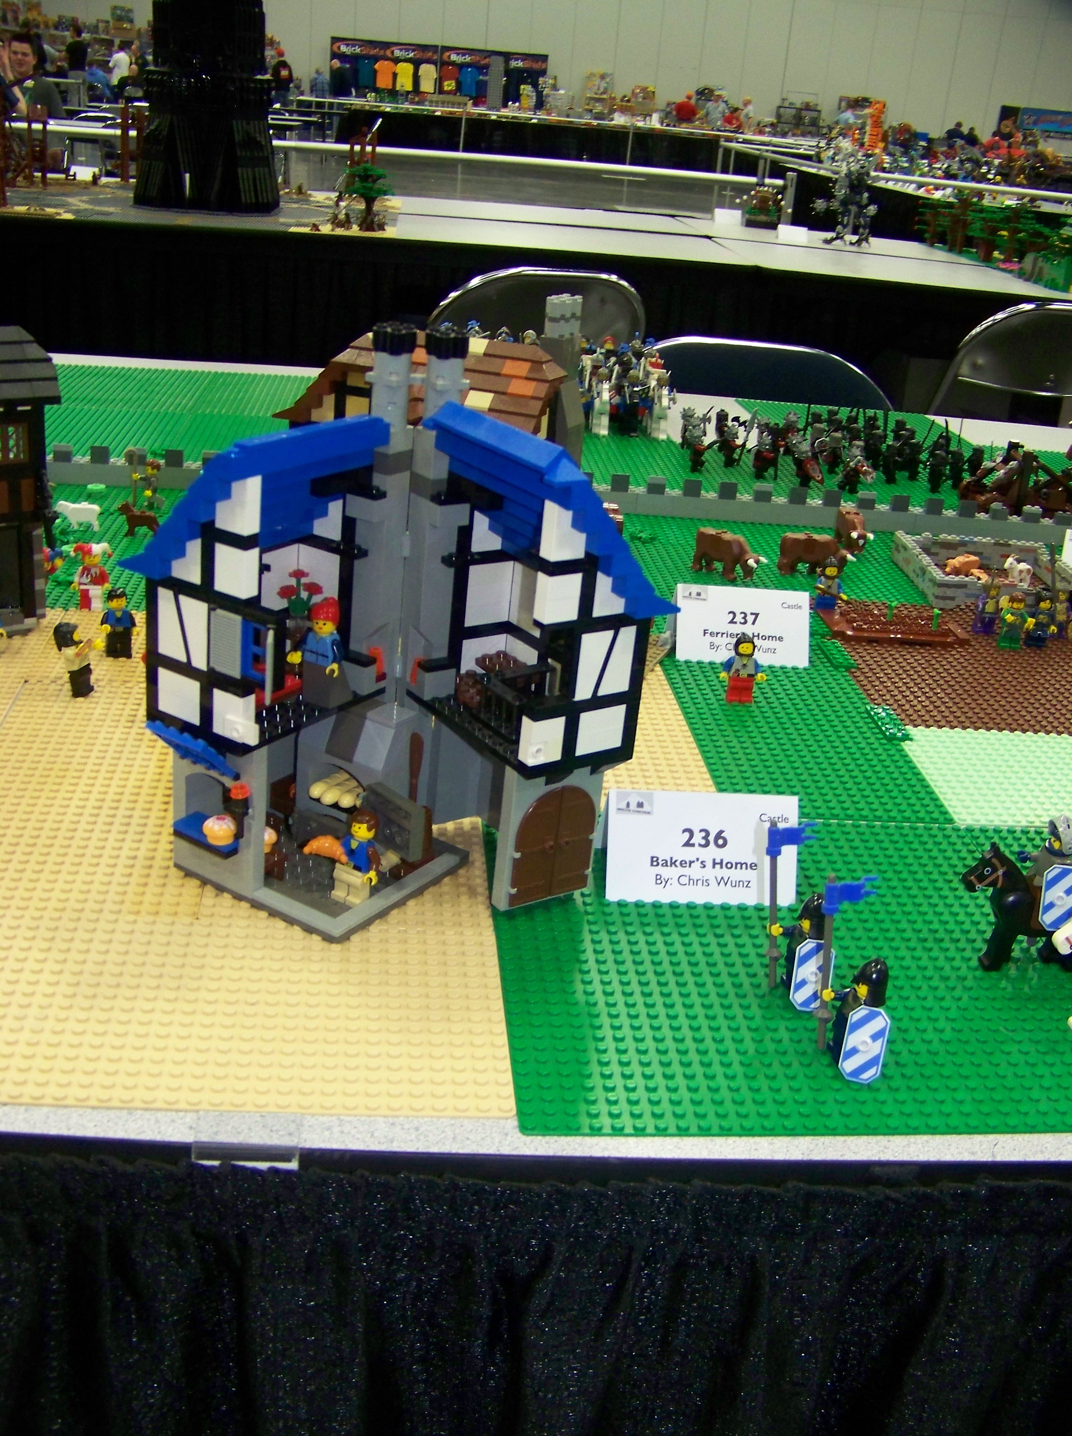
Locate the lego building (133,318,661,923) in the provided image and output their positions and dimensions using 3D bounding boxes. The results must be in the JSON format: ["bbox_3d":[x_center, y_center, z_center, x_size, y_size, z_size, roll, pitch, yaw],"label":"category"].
[{"bbox_3d":[-0.059,-0.046,0.649,0.236,0.243,0.152,4,23,-4],"label":"lego building"}]

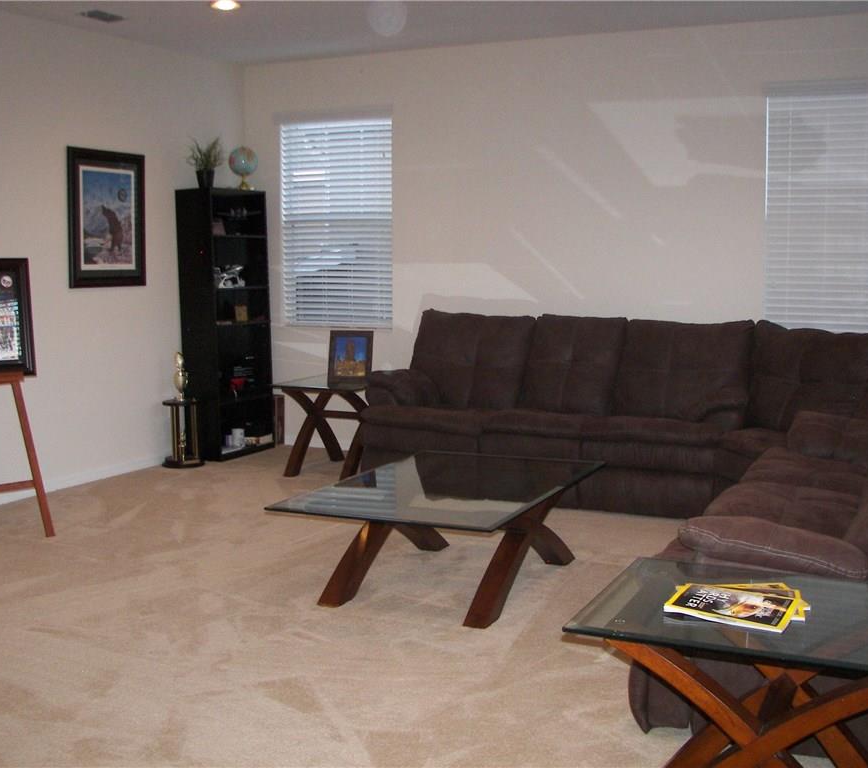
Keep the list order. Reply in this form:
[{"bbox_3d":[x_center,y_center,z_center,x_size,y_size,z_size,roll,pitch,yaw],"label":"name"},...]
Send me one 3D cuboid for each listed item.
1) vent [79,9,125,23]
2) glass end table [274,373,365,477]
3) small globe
[{"bbox_3d":[-1.847,-2.051,5.935,0.160,0.025,0.255,4,8,26],"label":"vent"},{"bbox_3d":[-0.559,0.270,6.859,0.618,0.582,0.757,4,8,26],"label":"glass end table"},{"bbox_3d":[-1.316,-1.536,7.348,0.204,0.218,0.204,0,7,0],"label":"small globe"}]

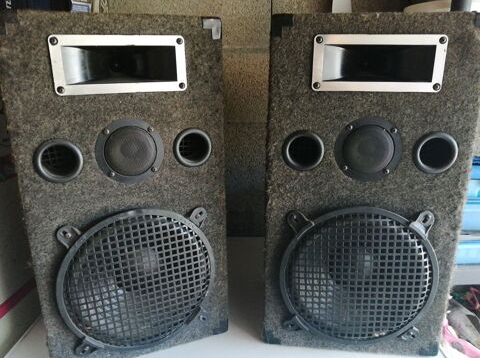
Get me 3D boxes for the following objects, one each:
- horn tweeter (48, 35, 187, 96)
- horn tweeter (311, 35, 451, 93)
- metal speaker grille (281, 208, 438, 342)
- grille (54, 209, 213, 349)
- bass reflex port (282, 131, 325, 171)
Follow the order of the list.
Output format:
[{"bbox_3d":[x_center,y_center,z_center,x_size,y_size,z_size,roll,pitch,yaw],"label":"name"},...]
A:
[{"bbox_3d":[-0.181,-0.174,0.552,0.189,0.080,0.050,-7,17,-20],"label":"horn tweeter"},{"bbox_3d":[0.206,-0.178,0.558,0.189,0.080,0.050,1,16,6],"label":"horn tweeter"},{"bbox_3d":[0.202,0.168,0.623,0.260,0.260,0.032,1,16,6],"label":"metal speaker grille"},{"bbox_3d":[-0.175,0.168,0.634,0.260,0.260,0.060,-7,17,-20],"label":"grille"},{"bbox_3d":[0.103,-0.053,0.598,0.066,0.066,0.060,2,17,7],"label":"bass reflex port"}]

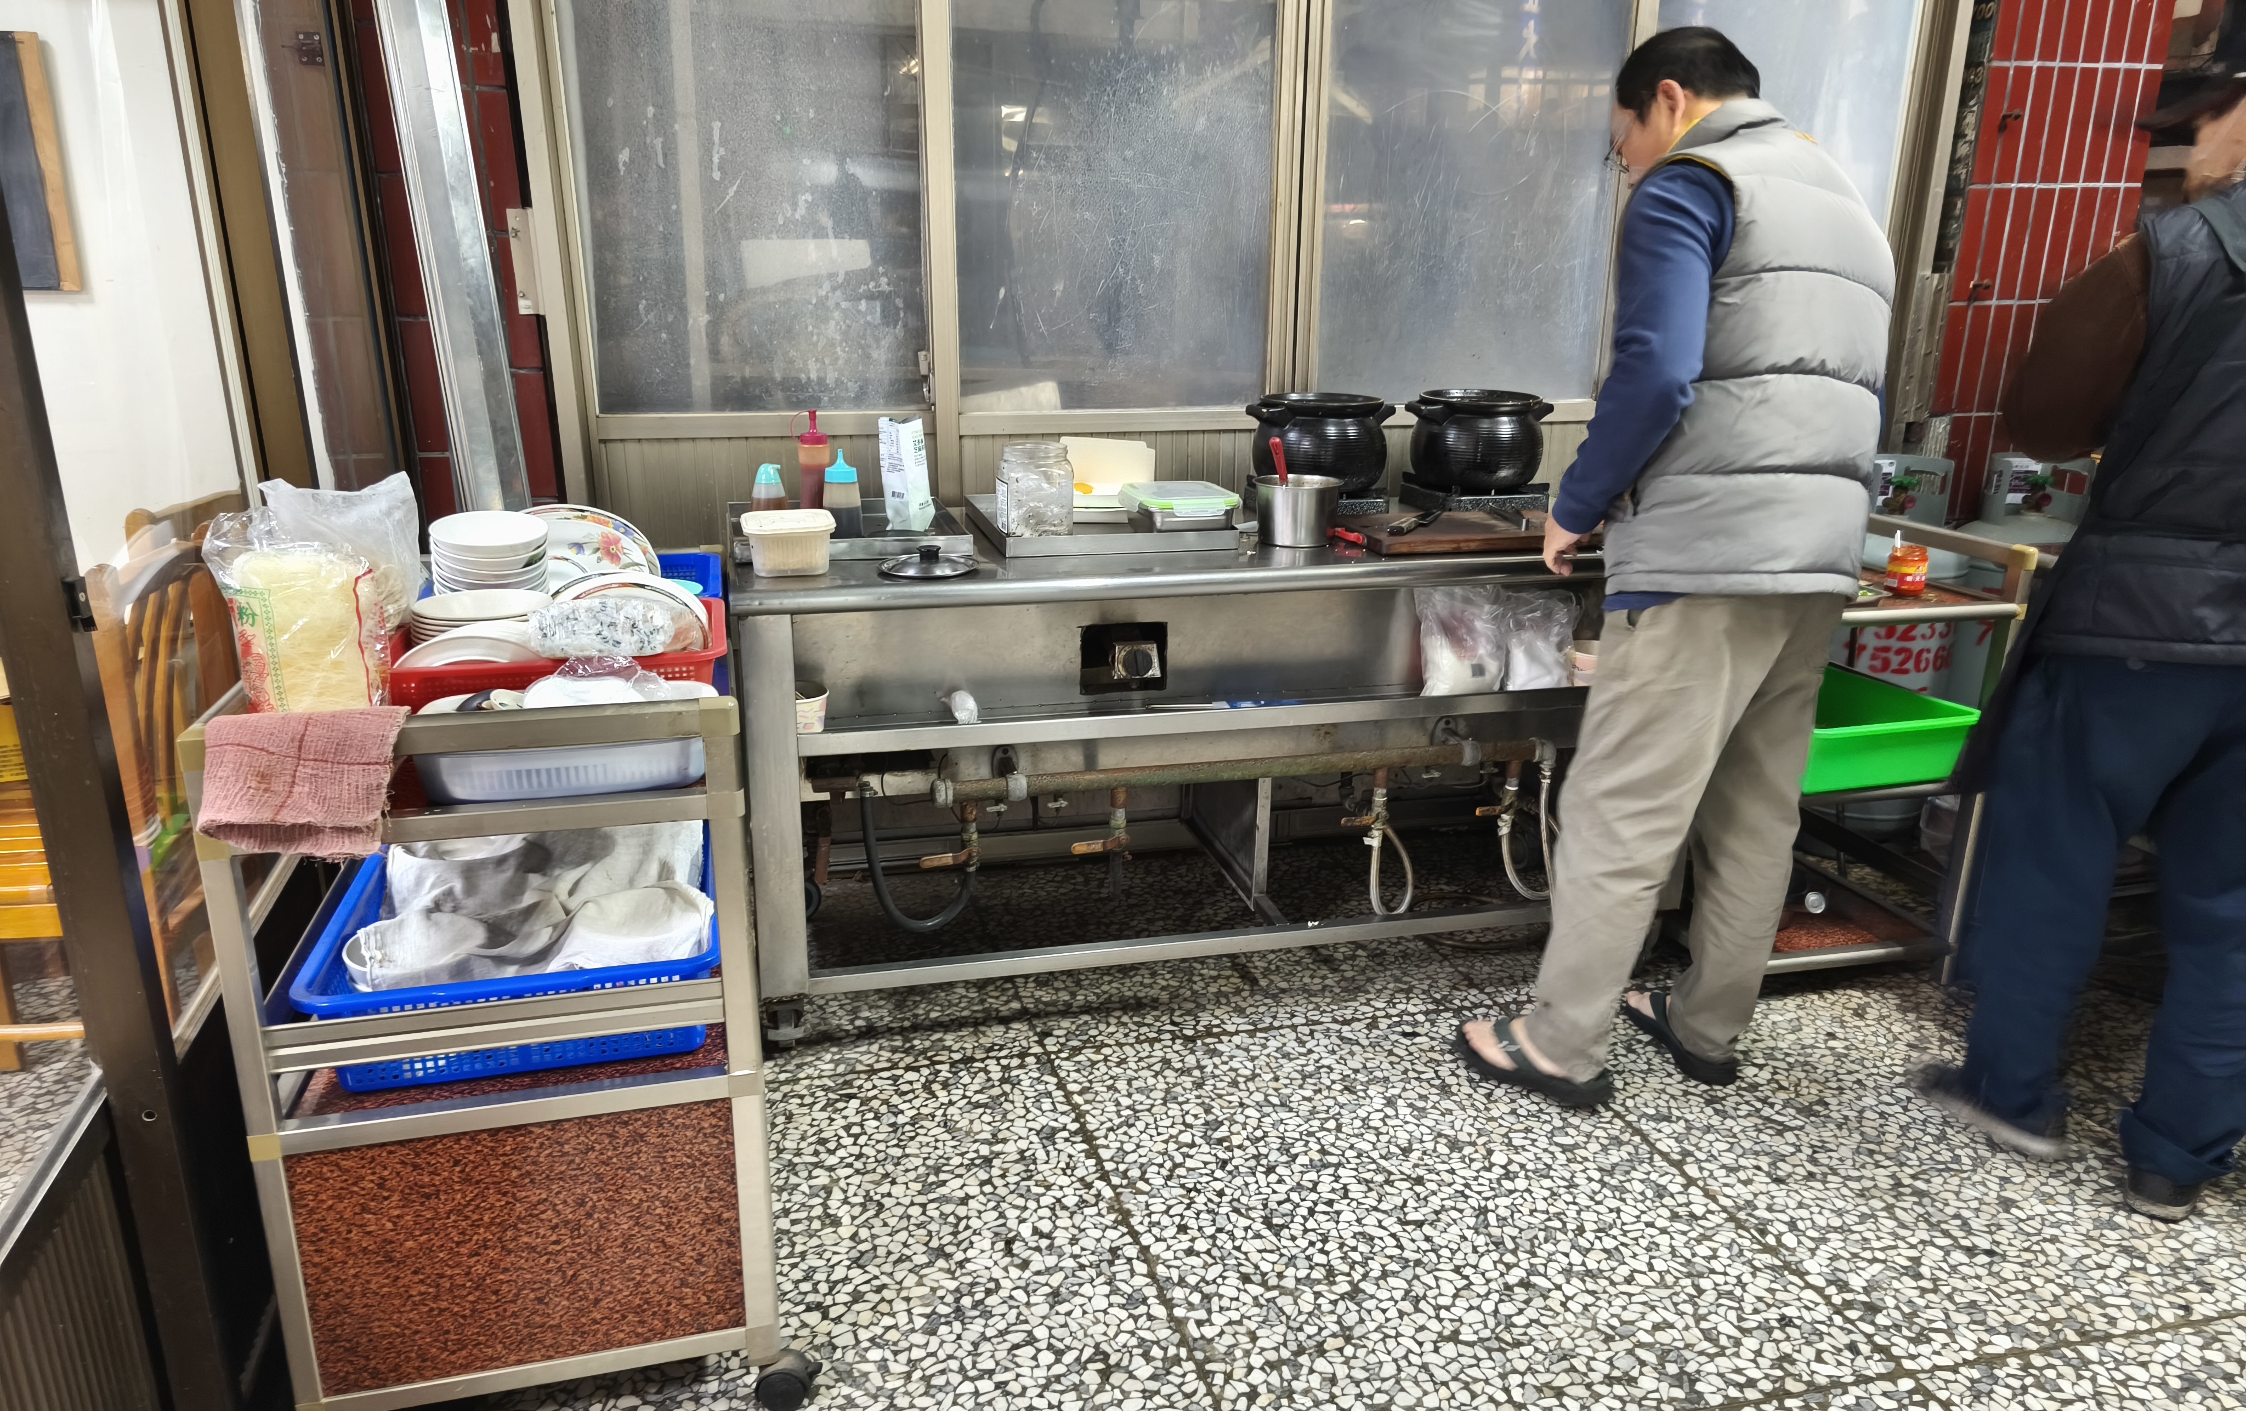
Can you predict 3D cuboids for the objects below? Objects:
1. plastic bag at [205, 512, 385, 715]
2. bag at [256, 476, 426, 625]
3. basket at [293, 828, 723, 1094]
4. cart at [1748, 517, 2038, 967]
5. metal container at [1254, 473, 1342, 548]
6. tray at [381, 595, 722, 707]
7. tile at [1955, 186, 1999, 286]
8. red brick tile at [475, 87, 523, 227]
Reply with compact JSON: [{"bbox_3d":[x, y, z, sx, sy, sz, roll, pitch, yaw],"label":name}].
[{"bbox_3d":[-0.797,-0.051,1.457,0.165,0.280,0.100,-1,17,-5],"label":"plastic bag"},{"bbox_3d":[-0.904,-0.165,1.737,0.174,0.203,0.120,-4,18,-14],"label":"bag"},{"bbox_3d":[-0.704,0.272,1.816,0.420,0.130,0.530,-4,18,-14],"label":"basket"},{"bbox_3d":[1.246,0.045,2.927,0.470,0.835,0.670,-4,18,-13],"label":"cart"},{"bbox_3d":[0.314,-0.353,2.685,0.158,0.112,0.158,0,18,0],"label":"metal container"},{"bbox_3d":[-0.649,-0.033,1.752,0.370,0.110,0.260,-4,18,-14],"label":"tray"},{"bbox_3d":[1.889,-1.027,3.334,0.052,0.238,0.014,-4,18,-14],"label":"tile"},{"bbox_3d":[-1.093,-0.955,2.624,0.057,0.228,0.014,-4,18,-14],"label":"red brick tile"}]

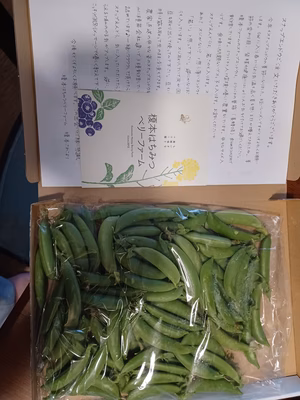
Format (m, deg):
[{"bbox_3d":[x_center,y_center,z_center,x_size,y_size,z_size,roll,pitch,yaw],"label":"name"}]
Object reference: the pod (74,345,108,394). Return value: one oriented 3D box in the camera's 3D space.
[{"bbox_3d":[-0.064,0.187,0.321,0.018,0.014,0.058,28,87,2],"label":"pod"}]

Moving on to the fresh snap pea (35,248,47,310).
[{"bbox_3d":[-0.115,0.082,0.302,0.013,0.014,0.061,-3,86,-10],"label":"fresh snap pea"}]

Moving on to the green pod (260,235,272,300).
[{"bbox_3d":[0.141,0.081,0.352,0.013,0.015,0.078,3,86,-8],"label":"green pod"}]

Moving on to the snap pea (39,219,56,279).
[{"bbox_3d":[-0.111,0.054,0.311,0.013,0.016,0.066,-9,87,-9],"label":"snap pea"}]

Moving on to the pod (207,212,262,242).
[{"bbox_3d":[0.099,0.037,0.345,0.076,0.014,0.019,25,83,-6],"label":"pod"}]

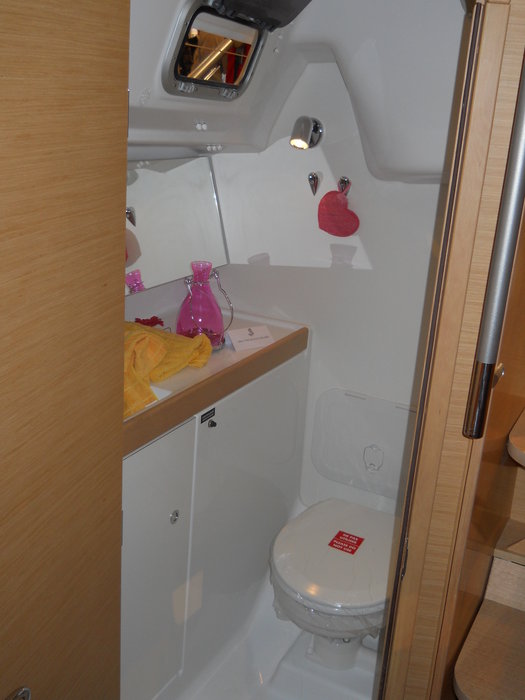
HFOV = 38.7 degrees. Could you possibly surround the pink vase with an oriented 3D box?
[{"bbox_3d":[-0.135,-0.107,1.734,0.108,0.192,0.108,4,17,-1],"label":"pink vase"}]

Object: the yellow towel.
[{"bbox_3d":[-0.257,0.010,1.511,0.240,0.085,0.420,13,19,26],"label":"yellow towel"}]

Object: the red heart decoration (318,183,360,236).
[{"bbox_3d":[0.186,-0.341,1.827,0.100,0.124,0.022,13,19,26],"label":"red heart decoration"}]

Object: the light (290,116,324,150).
[{"bbox_3d":[0.107,-0.522,1.803,0.070,0.078,0.075,13,19,26],"label":"light"}]

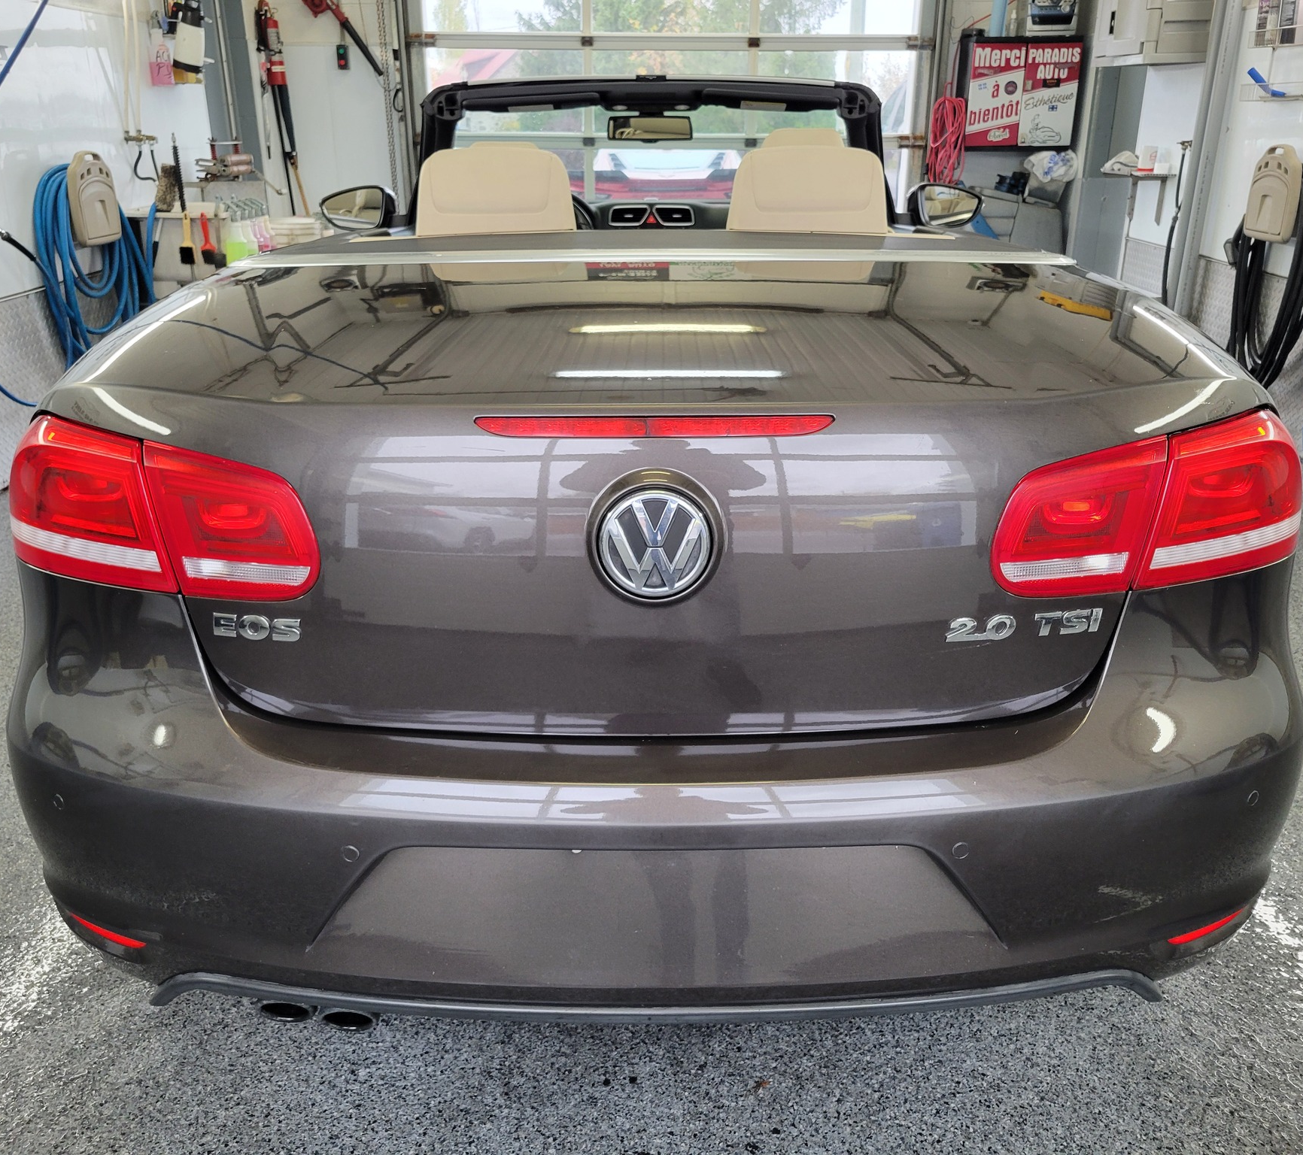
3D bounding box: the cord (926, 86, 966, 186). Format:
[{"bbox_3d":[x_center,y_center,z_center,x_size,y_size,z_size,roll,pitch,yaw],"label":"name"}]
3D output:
[{"bbox_3d":[1.594,-2.392,6.264,0.210,0.500,0.120,0,22,0],"label":"cord"}]

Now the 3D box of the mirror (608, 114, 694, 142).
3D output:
[{"bbox_3d":[-0.005,-1.239,3.188,0.238,0.070,0.045,2,22,6],"label":"mirror"}]

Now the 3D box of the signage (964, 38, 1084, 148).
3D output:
[{"bbox_3d":[1.964,-2.561,6.111,0.620,0.540,0.100,0,22,0],"label":"signage"}]

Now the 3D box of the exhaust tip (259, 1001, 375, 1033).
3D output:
[{"bbox_3d":[-0.413,0.528,1.494,0.150,0.065,0.130,0,22,1],"label":"exhaust tip"}]

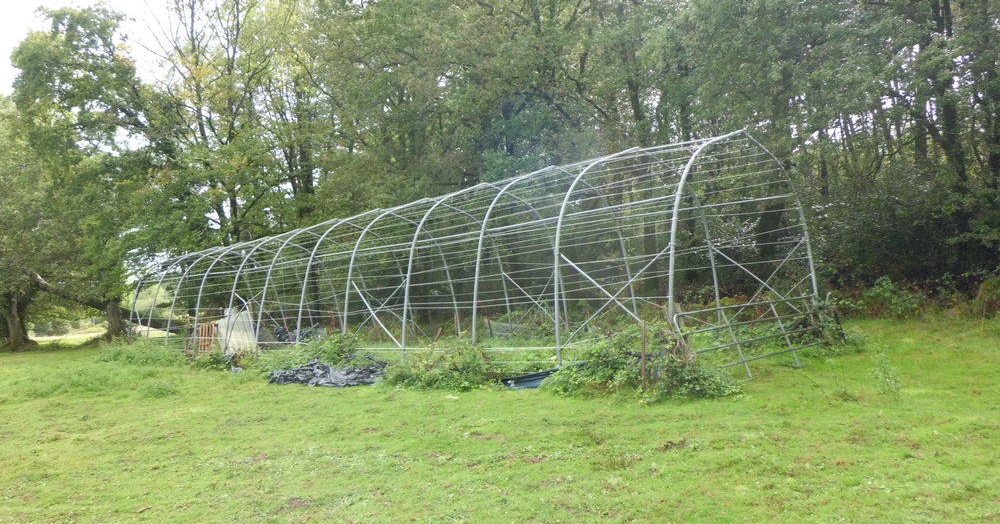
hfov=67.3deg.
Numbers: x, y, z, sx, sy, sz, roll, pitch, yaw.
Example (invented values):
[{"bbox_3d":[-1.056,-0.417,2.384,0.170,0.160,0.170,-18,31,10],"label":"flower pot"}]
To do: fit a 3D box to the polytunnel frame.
[{"bbox_3d":[-3.511,0.494,19.196,4.800,3.520,21.480,0,-4,-44],"label":"polytunnel frame"}]

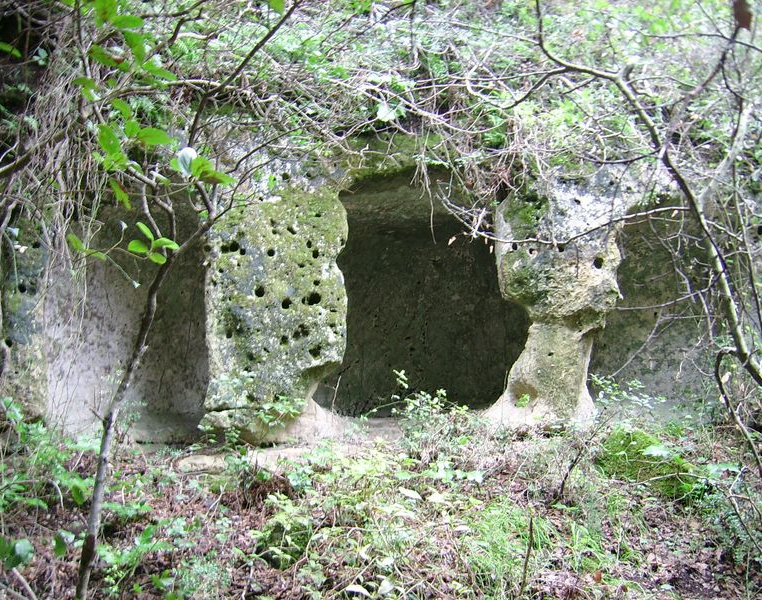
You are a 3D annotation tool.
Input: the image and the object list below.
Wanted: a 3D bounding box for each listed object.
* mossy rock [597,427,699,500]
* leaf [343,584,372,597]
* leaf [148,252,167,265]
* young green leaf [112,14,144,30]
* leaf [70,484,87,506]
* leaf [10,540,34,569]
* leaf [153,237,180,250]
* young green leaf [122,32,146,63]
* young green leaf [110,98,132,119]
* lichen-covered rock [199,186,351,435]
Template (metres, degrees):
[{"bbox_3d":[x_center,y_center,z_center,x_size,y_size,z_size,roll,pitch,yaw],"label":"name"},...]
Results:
[{"bbox_3d":[1.697,1.041,5.150,0.630,0.420,0.500,-1,-3,14],"label":"mossy rock"},{"bbox_3d":[-0.094,1.167,3.250,0.113,0.048,0.060,0,-2,0],"label":"leaf"},{"bbox_3d":[-0.882,-0.164,3.200,0.085,0.018,0.048,27,51,24],"label":"leaf"},{"bbox_3d":[-0.783,-0.858,2.500,0.099,0.049,0.045,0,-2,0],"label":"young green leaf"},{"bbox_3d":[-1.533,0.988,4.100,0.060,0.105,0.020,-15,-21,-12],"label":"leaf"},{"bbox_3d":[-1.330,0.940,3.000,0.082,0.111,0.050,0,-2,0],"label":"leaf"},{"bbox_3d":[-0.849,-0.222,3.200,0.105,0.022,0.050,13,42,10],"label":"leaf"},{"bbox_3d":[-0.762,-0.783,2.500,0.068,0.099,0.040,0,-2,0],"label":"young green leaf"},{"bbox_3d":[-0.977,-0.722,3.050,0.100,0.050,0.018,35,-46,1],"label":"young green leaf"},{"bbox_3d":[-0.856,0.108,6.500,1.120,1.970,0.800,0,-3,0],"label":"lichen-covered rock"}]

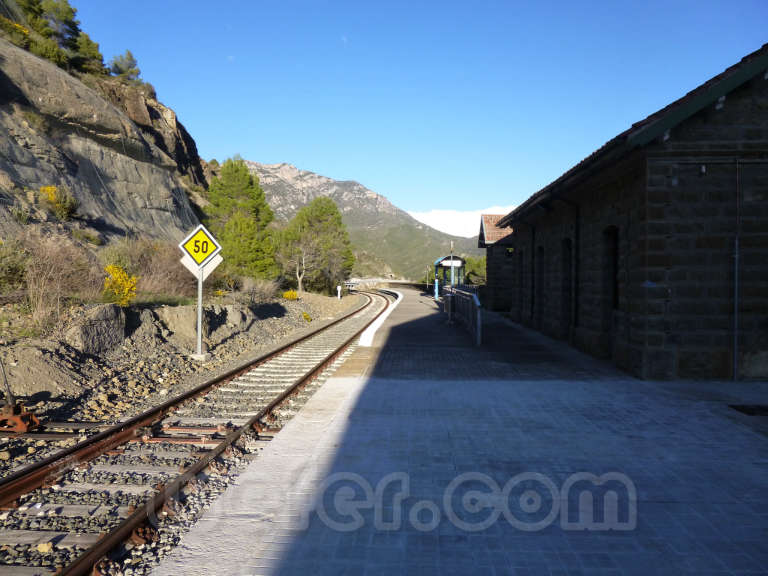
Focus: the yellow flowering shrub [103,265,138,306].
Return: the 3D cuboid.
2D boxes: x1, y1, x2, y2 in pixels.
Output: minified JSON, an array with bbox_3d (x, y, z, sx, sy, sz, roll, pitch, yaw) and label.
[{"bbox_3d":[-7.886,-0.075,16.600,1.080,1.270,1.050,1,1,0],"label":"yellow flowering shrub"}]

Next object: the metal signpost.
[{"bbox_3d":[-4.830,0.118,14.600,1.200,3.570,0.400,1,1,7],"label":"metal signpost"}]

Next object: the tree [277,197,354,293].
[{"bbox_3d":[-5.681,-3.607,46.000,6.400,8.000,6.000,1,1,0],"label":"tree"}]

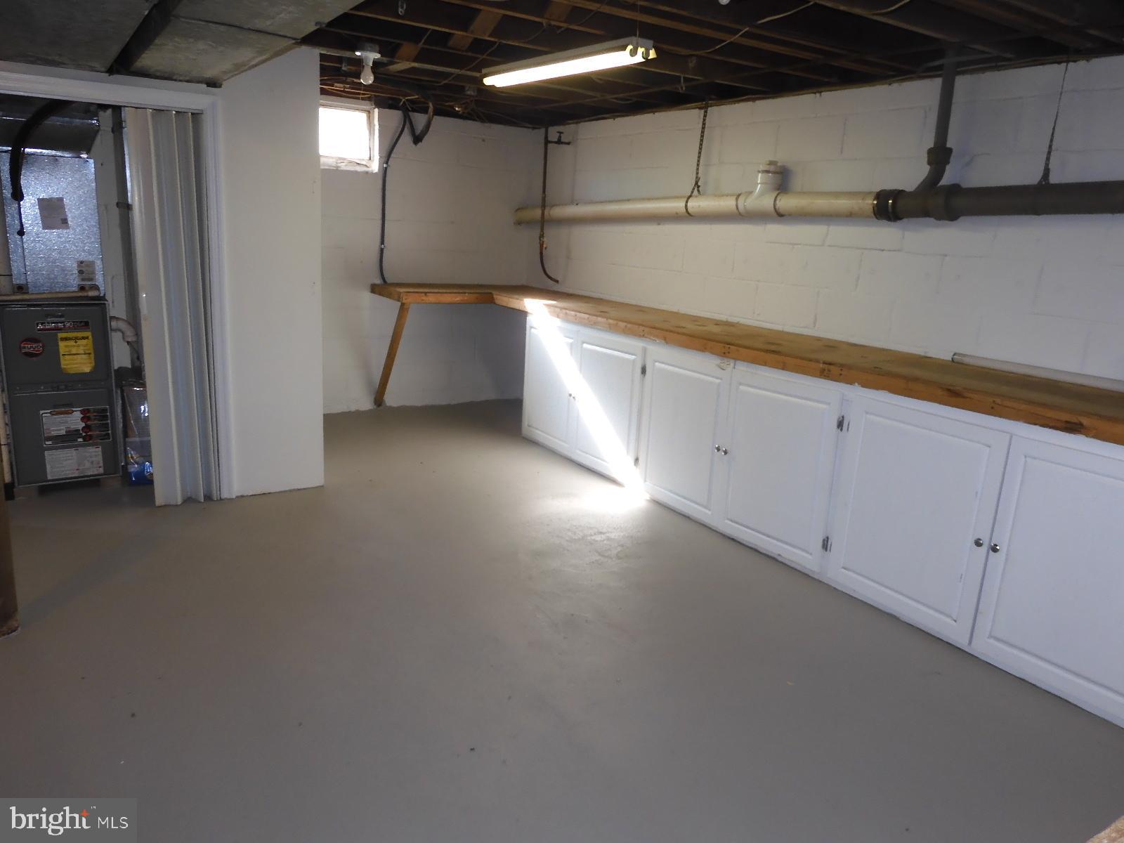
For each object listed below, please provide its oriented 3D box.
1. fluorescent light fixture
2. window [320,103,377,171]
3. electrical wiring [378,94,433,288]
[{"bbox_3d":[-0.030,-1.597,3.522,0.150,0.085,1.220,-6,17,-33],"label":"fluorescent light fixture"},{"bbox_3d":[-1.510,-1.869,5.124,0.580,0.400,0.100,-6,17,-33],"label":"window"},{"bbox_3d":[-1.071,-1.568,5.383,0.410,1.220,0.120,-6,17,-33],"label":"electrical wiring"}]

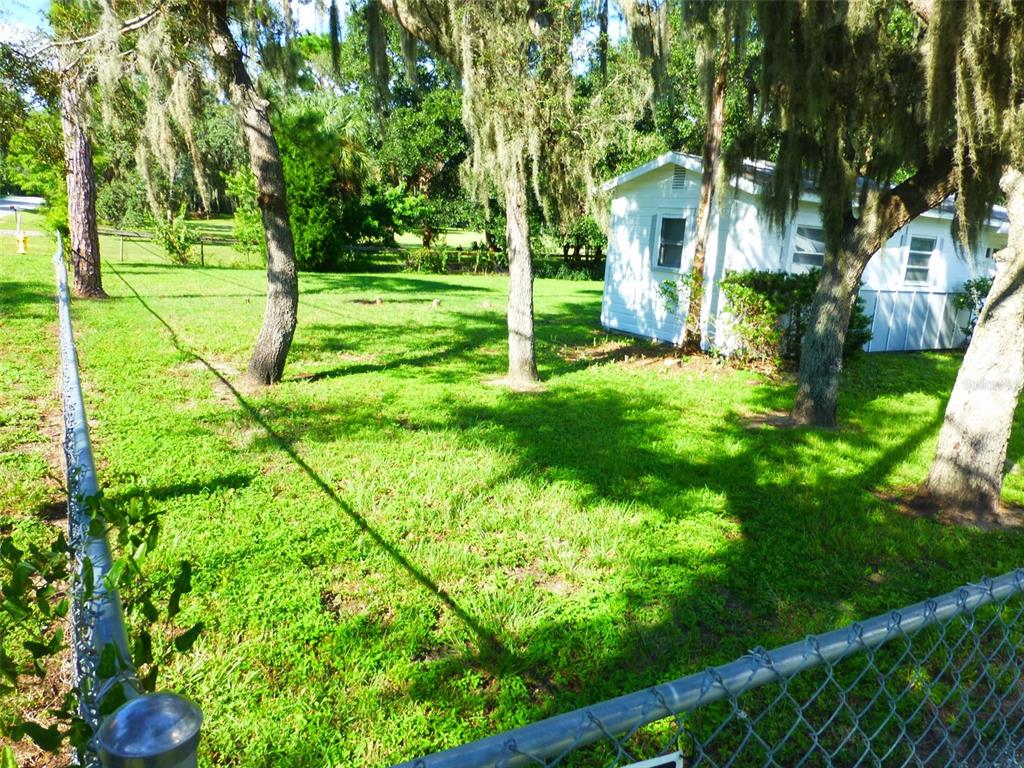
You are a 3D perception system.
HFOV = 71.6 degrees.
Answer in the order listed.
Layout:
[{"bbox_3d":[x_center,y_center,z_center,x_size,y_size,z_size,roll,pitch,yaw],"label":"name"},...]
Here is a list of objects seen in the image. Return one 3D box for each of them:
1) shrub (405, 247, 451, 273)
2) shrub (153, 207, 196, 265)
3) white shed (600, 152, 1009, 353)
[{"bbox_3d":[-3.689,-5.414,31.000,1.750,1.050,0.900,-3,14,-29],"label":"shrub"},{"bbox_3d":[-12.483,-5.482,26.300,1.550,2.100,1.400,-3,14,-29],"label":"shrub"},{"bbox_3d":[6.715,-2.747,15.559,9.126,3.478,4.255,-3,14,-29],"label":"white shed"}]

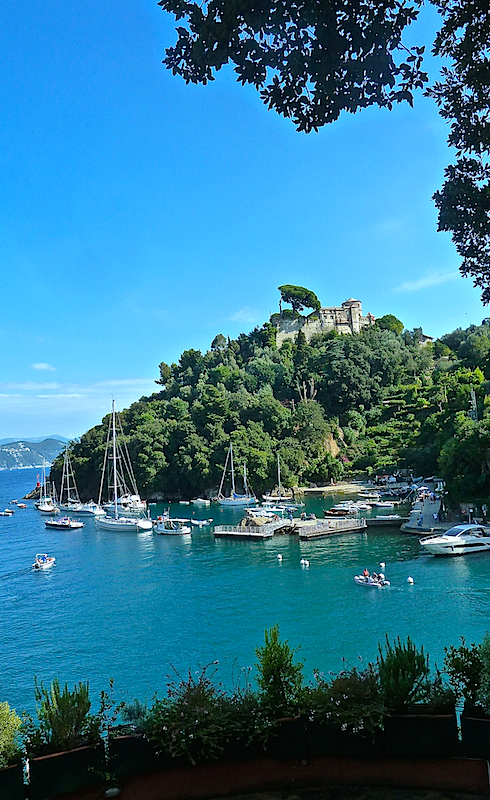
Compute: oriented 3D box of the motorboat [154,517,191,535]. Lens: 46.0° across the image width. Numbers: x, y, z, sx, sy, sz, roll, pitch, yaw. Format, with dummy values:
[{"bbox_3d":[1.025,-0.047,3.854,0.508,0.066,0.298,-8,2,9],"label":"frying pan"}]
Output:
[{"bbox_3d":[-16.030,27.010,125.360,9.100,3.500,3.000,-7,-6,34],"label":"motorboat"}]

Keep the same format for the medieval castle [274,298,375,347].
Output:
[{"bbox_3d":[42.640,-41.050,308.000,46.000,24.000,24.000,-2,-5,-13],"label":"medieval castle"}]

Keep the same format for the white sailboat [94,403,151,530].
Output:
[{"bbox_3d":[-30.500,15.700,139.360,18.800,30.300,5.100,-8,-7,39],"label":"white sailboat"}]

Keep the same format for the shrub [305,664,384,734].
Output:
[{"bbox_3d":[1.122,3.377,6.516,0.844,0.713,0.637,-4,-5,8],"label":"shrub"}]

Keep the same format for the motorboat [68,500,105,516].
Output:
[{"bbox_3d":[-49.070,33.750,180.310,12.700,4.100,4.000,-7,-6,34],"label":"motorboat"}]

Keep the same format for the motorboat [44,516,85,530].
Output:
[{"bbox_3d":[-46.180,31.090,146.840,12.000,3.000,3.700,-6,-6,29],"label":"motorboat"}]

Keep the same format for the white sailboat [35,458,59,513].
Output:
[{"bbox_3d":[-65.706,29.085,192.563,3.700,17.800,12.200,0,-6,-28],"label":"white sailboat"}]

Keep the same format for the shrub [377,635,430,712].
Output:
[{"bbox_3d":[1.826,3.151,6.656,0.581,0.844,0.516,-5,-5,13],"label":"shrub"}]

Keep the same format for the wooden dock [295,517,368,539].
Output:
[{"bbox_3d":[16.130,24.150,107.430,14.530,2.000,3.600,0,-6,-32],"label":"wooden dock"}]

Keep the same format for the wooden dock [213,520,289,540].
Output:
[{"bbox_3d":[0.535,25.712,114.519,12.300,2.100,7.300,-7,-6,34],"label":"wooden dock"}]

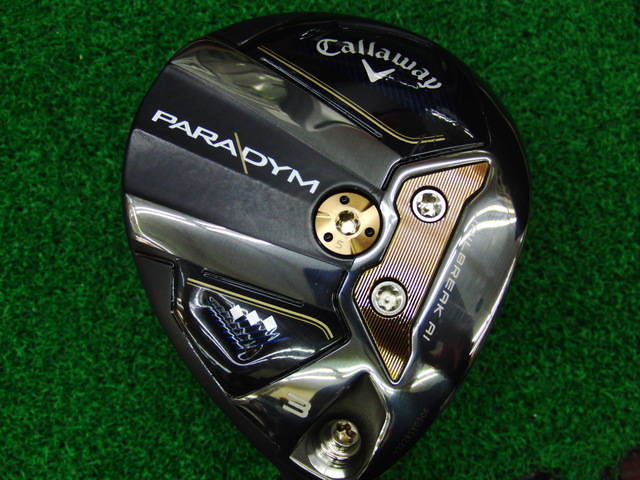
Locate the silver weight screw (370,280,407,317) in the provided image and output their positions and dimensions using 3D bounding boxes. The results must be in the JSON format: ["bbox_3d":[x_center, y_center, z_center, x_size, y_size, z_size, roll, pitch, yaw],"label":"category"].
[{"bbox_3d":[0.014,0.012,0.139,0.007,0.004,0.007,0,76,0],"label":"silver weight screw"}]

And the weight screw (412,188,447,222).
[{"bbox_3d":[0.023,-0.007,0.144,0.007,0.004,0.007,0,76,0],"label":"weight screw"}]

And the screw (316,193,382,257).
[{"bbox_3d":[0.006,-0.003,0.143,0.013,0.005,0.013,0,76,0],"label":"screw"}]

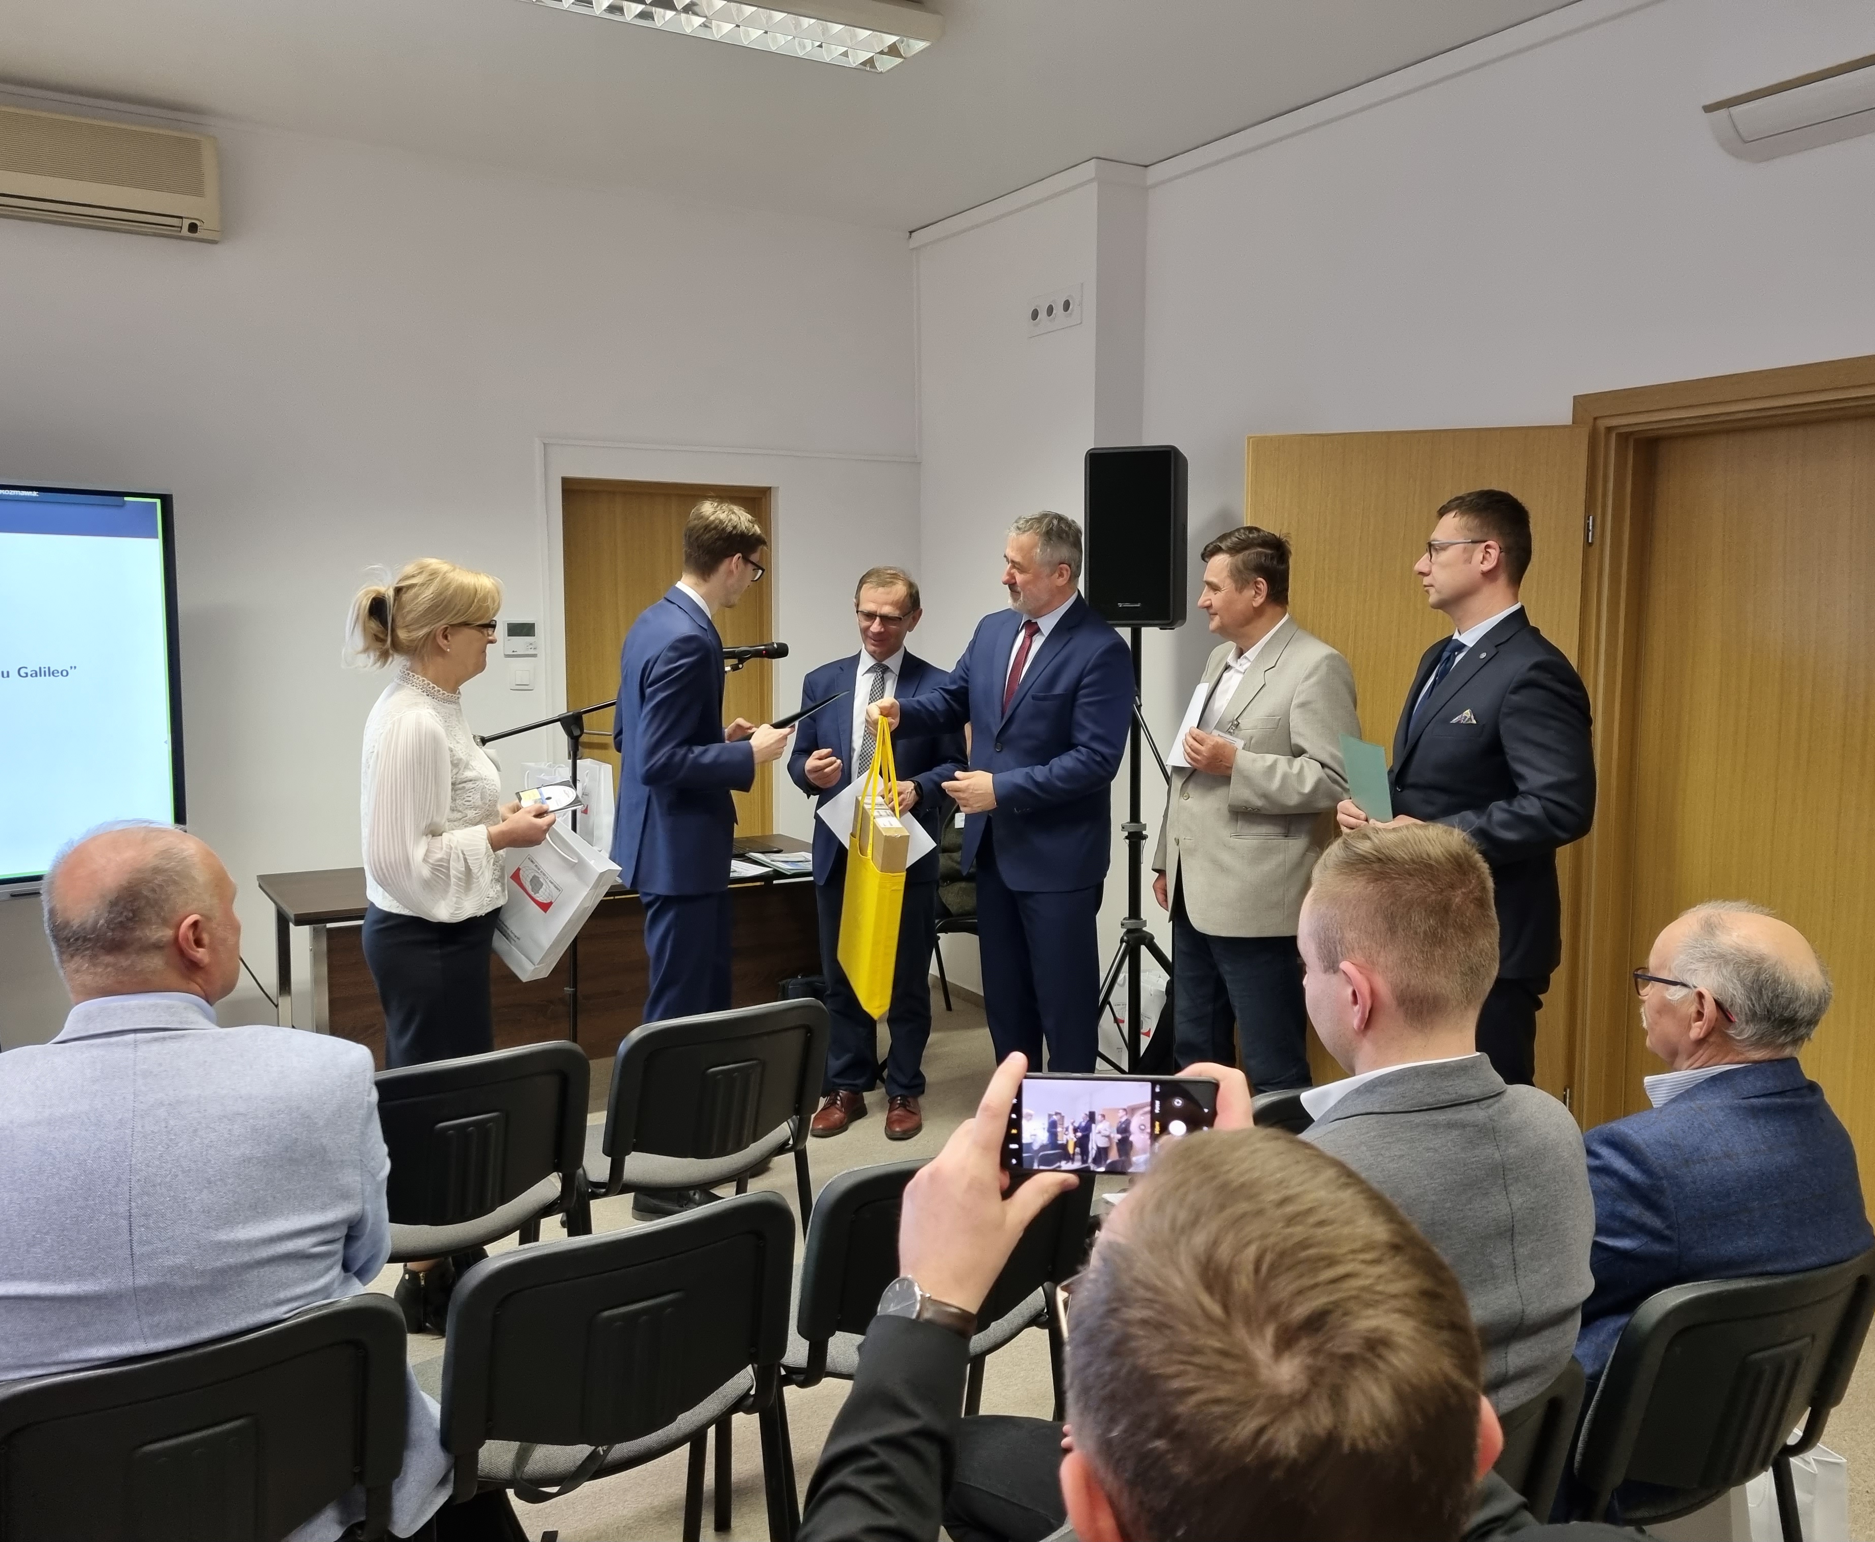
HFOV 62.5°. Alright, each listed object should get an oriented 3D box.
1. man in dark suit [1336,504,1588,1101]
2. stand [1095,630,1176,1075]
[{"bbox_3d":[1.089,0.324,3.281,0.480,1.825,0.500,0,5,-8],"label":"man in dark suit"},{"bbox_3d":[0.720,0.322,4.849,0.850,1.530,0.880,1,5,7],"label":"stand"}]

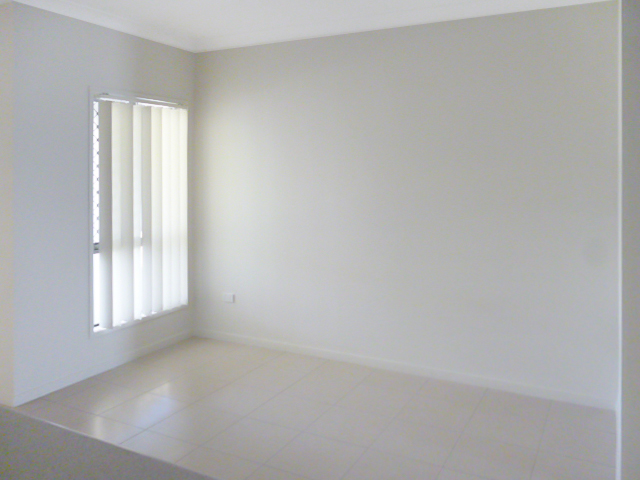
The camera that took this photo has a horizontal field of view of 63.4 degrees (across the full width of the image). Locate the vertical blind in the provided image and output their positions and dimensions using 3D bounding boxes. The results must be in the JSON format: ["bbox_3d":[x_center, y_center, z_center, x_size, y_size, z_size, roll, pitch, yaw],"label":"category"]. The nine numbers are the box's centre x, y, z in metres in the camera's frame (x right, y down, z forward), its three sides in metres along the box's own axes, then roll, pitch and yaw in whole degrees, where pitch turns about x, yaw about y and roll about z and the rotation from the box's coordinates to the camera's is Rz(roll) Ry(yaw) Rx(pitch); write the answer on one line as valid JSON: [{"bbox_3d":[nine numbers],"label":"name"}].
[{"bbox_3d":[-1.407,-0.224,4.138,0.100,1.751,1.005,4,7,27],"label":"vertical blind"}]

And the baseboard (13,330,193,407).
[{"bbox_3d":[-1.530,0.934,3.979,0.025,0.072,1.684,4,7,27],"label":"baseboard"}]

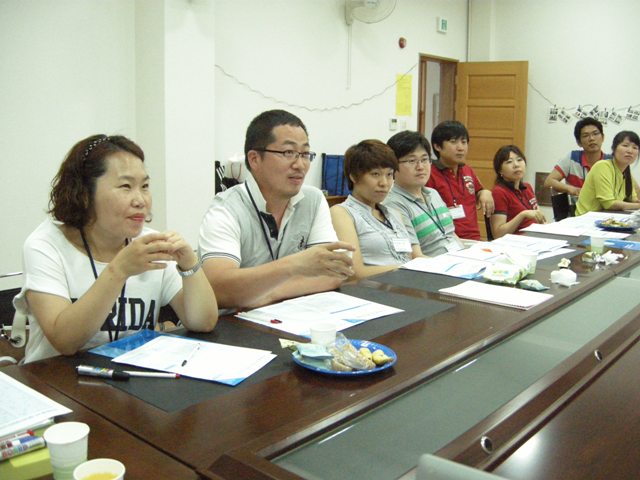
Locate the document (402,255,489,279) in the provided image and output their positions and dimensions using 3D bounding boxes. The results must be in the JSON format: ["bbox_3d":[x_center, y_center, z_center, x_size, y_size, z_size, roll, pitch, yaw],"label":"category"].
[{"bbox_3d":[0.575,0.100,2.665,0.300,0.010,0.360,9,12,38],"label":"document"}]

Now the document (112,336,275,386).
[{"bbox_3d":[-0.286,0.272,1.483,0.310,0.005,0.210,5,10,23],"label":"document"}]

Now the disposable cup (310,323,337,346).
[{"bbox_3d":[0.007,0.235,1.495,0.064,0.072,0.064,1,10,0],"label":"disposable cup"}]

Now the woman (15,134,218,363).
[{"bbox_3d":[-0.532,0.333,1.717,0.500,1.250,0.720,-7,13,-43],"label":"woman"}]

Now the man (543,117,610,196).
[{"bbox_3d":[1.873,-0.155,4.634,0.550,1.410,0.750,5,10,17],"label":"man"}]

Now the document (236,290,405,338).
[{"bbox_3d":[0.011,0.209,1.903,0.295,0.010,0.420,9,12,38],"label":"document"}]

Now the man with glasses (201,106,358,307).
[{"bbox_3d":[-0.192,0.244,2.108,0.560,1.320,0.780,-6,13,-41],"label":"man with glasses"}]

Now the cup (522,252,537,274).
[{"bbox_3d":[0.796,0.090,2.455,0.063,0.072,0.063,1,10,0],"label":"cup"}]

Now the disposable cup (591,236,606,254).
[{"bbox_3d":[1.287,0.033,3.010,0.070,0.075,0.070,9,12,38],"label":"disposable cup"}]

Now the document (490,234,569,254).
[{"bbox_3d":[1.058,0.010,3.301,0.300,0.010,0.400,9,12,38],"label":"document"}]

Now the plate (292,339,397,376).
[{"bbox_3d":[0.057,0.270,1.476,0.240,0.022,0.240,1,10,0],"label":"plate"}]

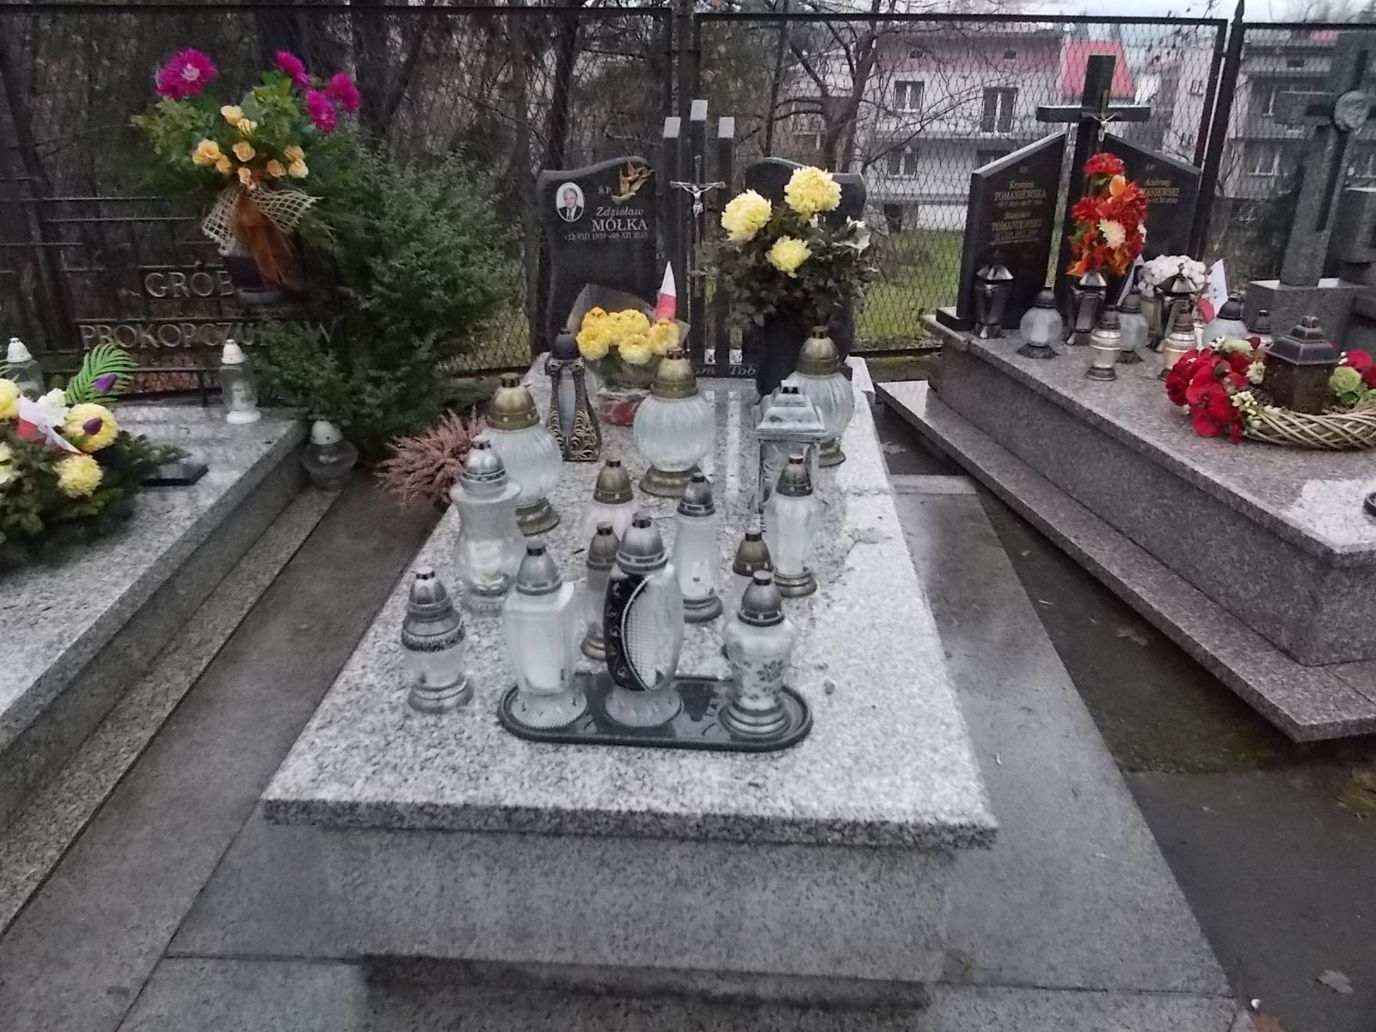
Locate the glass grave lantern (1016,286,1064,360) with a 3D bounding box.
[{"bbox_3d":[1.131,-0.621,3.304,0.137,0.210,0.137,-6,26,-11],"label":"glass grave lantern"}]

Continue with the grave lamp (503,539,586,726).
[{"bbox_3d":[-0.231,0.177,1.636,0.121,0.302,0.116,0,25,0],"label":"grave lamp"}]

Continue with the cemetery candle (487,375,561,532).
[{"bbox_3d":[-0.376,-0.142,2.251,0.199,0.334,0.199,1,24,3],"label":"cemetery candle"}]

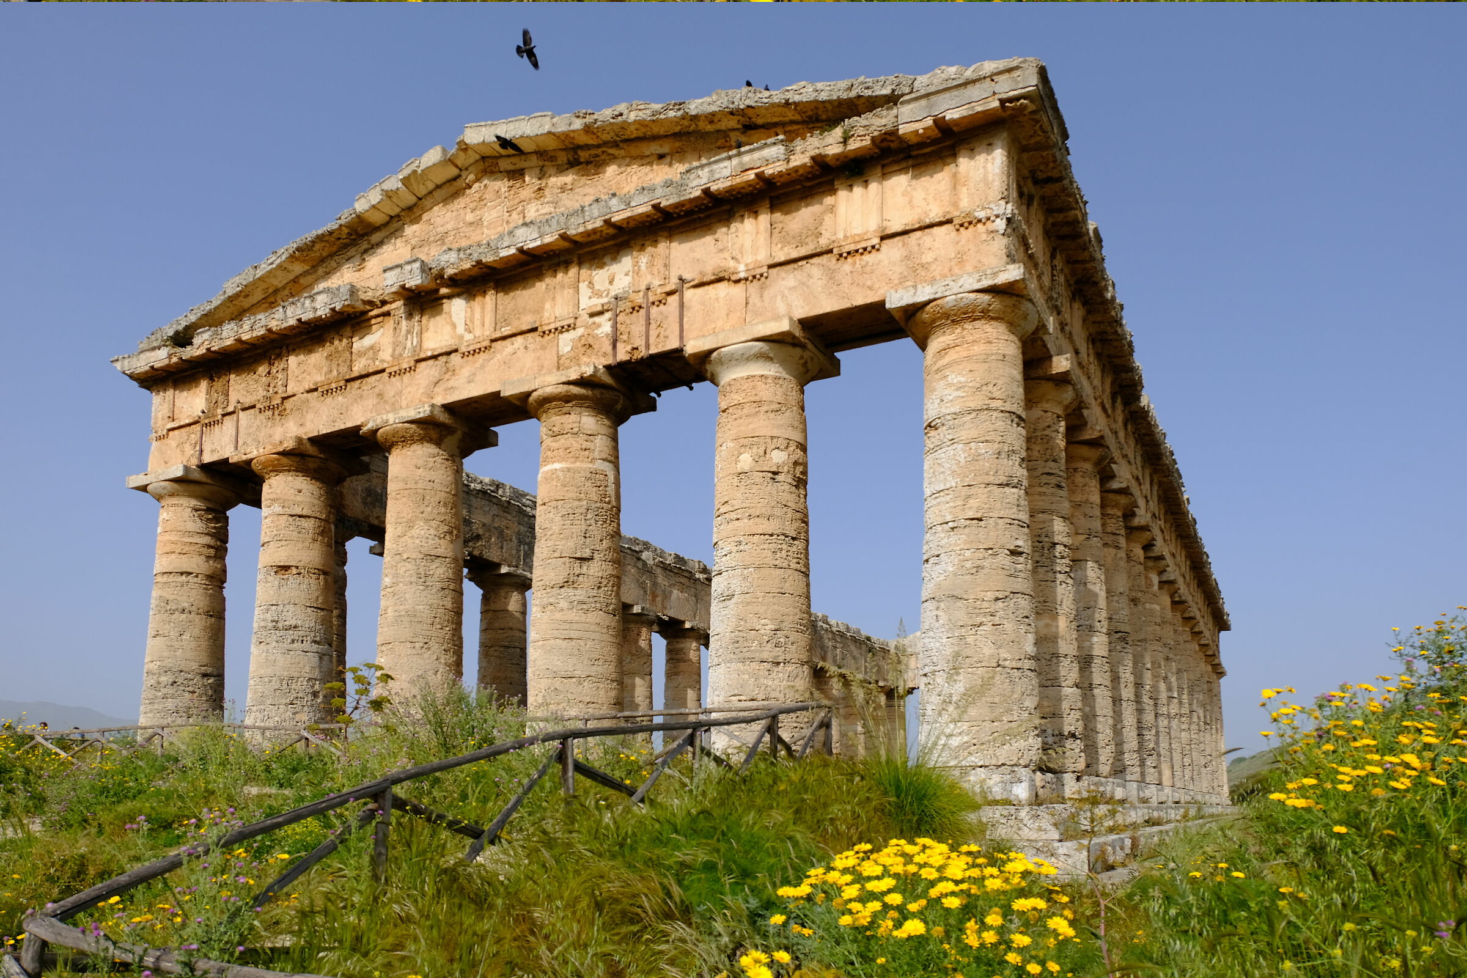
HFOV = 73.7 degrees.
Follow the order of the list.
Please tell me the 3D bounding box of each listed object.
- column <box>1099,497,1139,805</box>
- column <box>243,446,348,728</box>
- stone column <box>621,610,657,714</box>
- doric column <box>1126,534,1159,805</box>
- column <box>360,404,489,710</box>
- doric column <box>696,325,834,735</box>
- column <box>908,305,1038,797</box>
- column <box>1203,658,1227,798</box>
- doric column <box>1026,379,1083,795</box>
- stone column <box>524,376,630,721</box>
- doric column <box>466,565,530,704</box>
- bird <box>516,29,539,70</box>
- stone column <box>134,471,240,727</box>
[{"bbox_3d":[10.502,4.125,27.700,2.100,8.400,2.100,-7,-15,27],"label":"column"},{"bbox_3d":[-11.027,2.769,24.600,2.100,8.400,2.100,-7,-15,27],"label":"column"},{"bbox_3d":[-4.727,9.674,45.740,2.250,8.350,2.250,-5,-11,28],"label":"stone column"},{"bbox_3d":[12.603,5.338,31.400,2.100,8.400,2.100,-7,-15,27],"label":"doric column"},{"bbox_3d":[-7.138,2.173,22.600,2.100,8.400,2.100,-7,-15,27],"label":"column"},{"bbox_3d":[0.531,1.020,18.500,2.100,8.400,2.100,0,-13,0],"label":"doric column"},{"bbox_3d":[4.153,0.642,16.600,2.100,8.400,2.100,-7,-15,27],"label":"column"},{"bbox_3d":[28.962,14.809,60.284,2.250,8.610,2.250,-5,-11,28],"label":"column"},{"bbox_3d":[6.254,1.555,20.100,2.100,8.400,2.100,-7,-15,27],"label":"doric column"},{"bbox_3d":[-3.536,2.017,22.100,2.250,8.900,2.250,0,-9,0],"label":"stone column"},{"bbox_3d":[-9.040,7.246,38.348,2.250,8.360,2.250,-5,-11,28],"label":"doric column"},{"bbox_3d":[-3.769,-8.046,17.918,0.360,0.130,0.680,-15,-50,1],"label":"bird"},{"bbox_3d":[-15.282,3.877,27.422,2.250,8.770,2.250,-5,-11,28],"label":"stone column"}]

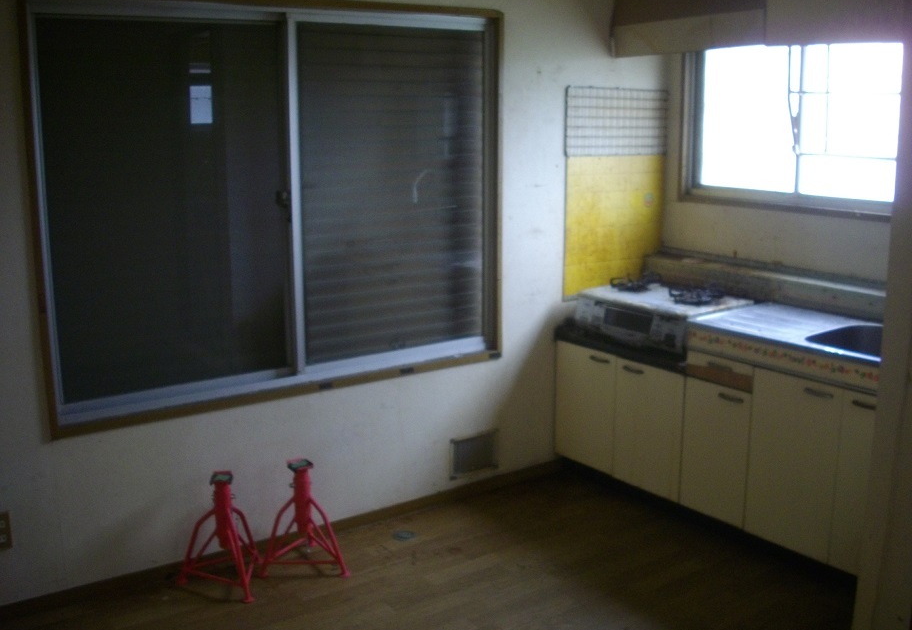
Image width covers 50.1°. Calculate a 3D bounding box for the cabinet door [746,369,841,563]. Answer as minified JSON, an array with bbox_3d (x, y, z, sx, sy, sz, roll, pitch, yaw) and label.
[{"bbox_3d":[1.168,0.513,3.385,0.022,0.610,0.338,-9,15,-36],"label":"cabinet door"}]

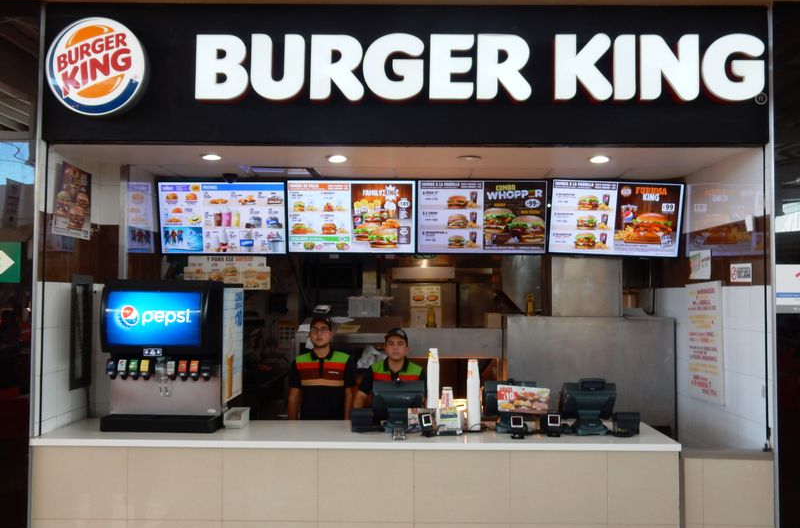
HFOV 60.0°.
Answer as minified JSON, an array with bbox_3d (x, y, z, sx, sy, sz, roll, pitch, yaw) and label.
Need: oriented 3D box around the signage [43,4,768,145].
[{"bbox_3d":[0.032,-1.197,4.467,4.609,0.901,0.150,0,-2,0],"label":"signage"}]

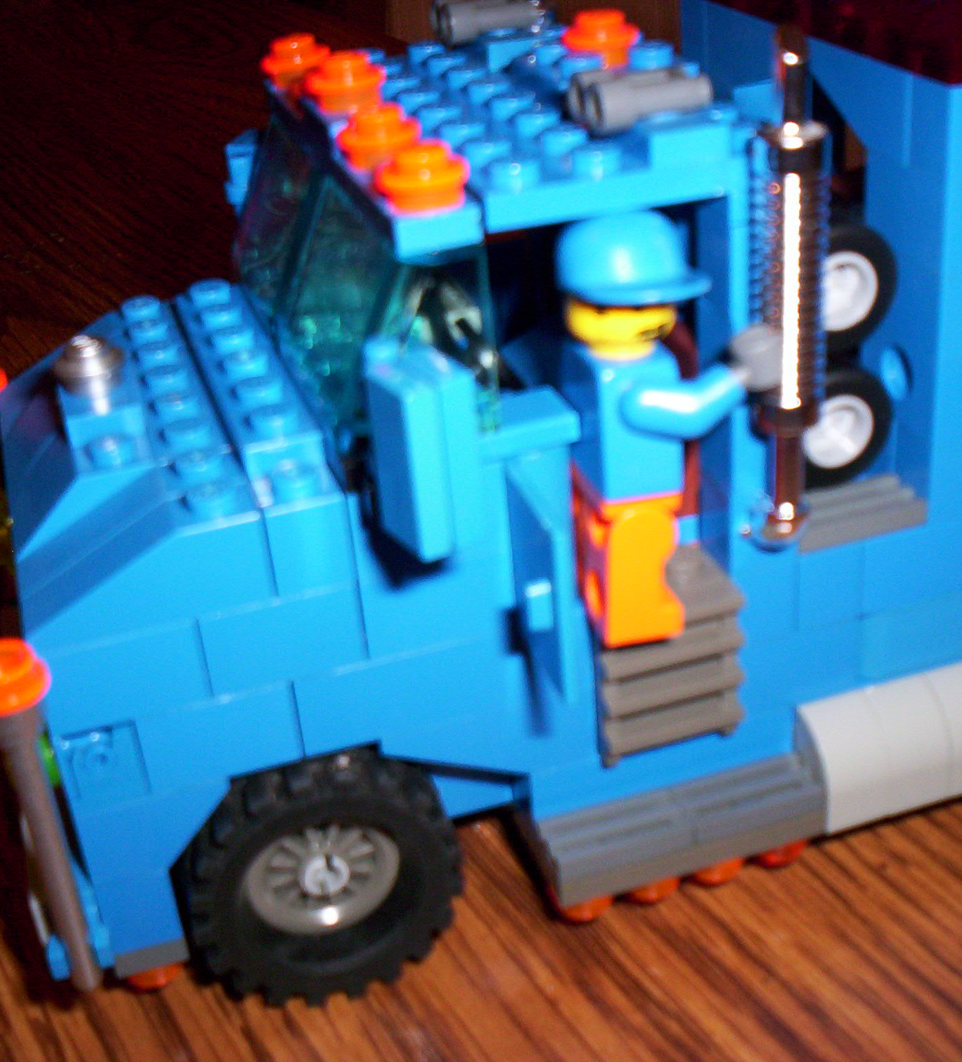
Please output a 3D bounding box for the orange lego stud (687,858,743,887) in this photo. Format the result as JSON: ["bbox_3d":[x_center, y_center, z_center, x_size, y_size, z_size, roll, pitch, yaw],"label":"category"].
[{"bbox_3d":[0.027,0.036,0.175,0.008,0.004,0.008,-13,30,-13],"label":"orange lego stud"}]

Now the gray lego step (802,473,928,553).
[{"bbox_3d":[0.041,-0.002,0.170,0.016,0.003,0.008,-13,30,-13],"label":"gray lego step"}]

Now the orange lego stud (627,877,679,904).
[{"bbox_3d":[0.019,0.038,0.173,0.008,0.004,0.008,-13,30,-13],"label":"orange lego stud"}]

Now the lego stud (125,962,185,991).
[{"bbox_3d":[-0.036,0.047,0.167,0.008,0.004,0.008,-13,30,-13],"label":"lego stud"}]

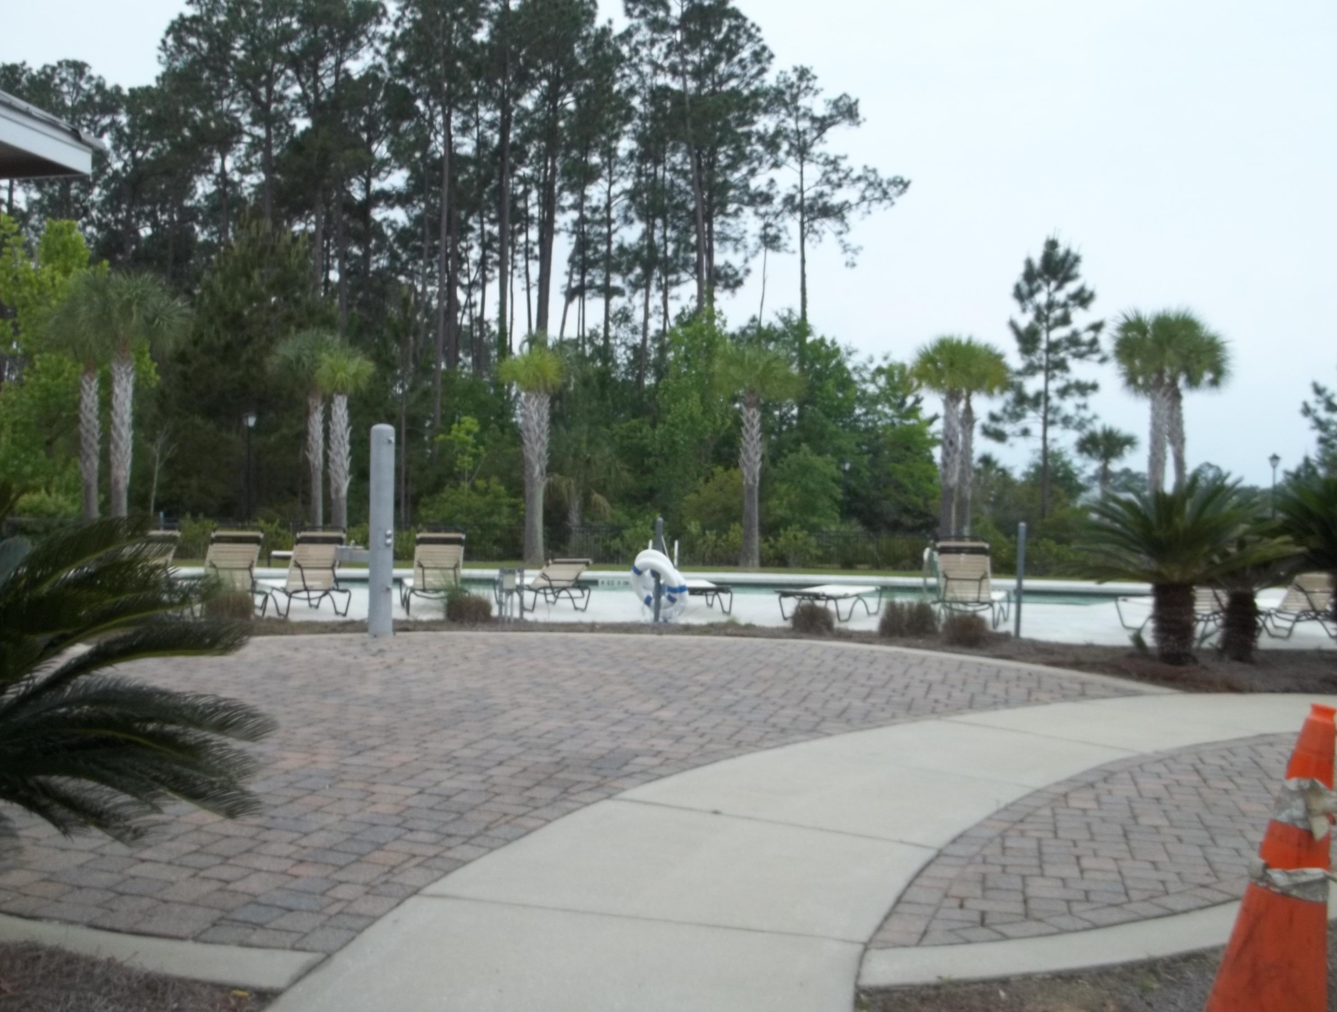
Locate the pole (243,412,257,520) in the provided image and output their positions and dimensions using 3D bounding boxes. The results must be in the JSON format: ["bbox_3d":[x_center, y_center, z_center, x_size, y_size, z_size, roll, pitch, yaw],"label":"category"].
[{"bbox_3d":[-12.689,-0.705,39.000,0.430,4.200,0.430,1,-1,0],"label":"pole"}]

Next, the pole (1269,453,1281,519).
[{"bbox_3d":[23.582,0.037,50.000,0.450,4.100,0.450,1,-1,0],"label":"pole"}]

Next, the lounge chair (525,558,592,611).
[{"bbox_3d":[-1.580,1.000,16.500,0.680,0.660,1.720,1,0,-26],"label":"lounge chair"}]

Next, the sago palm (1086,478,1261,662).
[{"bbox_3d":[4.450,0.565,11.450,1.600,1.680,1.600,1,0,0],"label":"sago palm"}]

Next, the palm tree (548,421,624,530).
[{"bbox_3d":[-2.621,-0.574,41.000,2.400,4.300,2.400,1,-1,0],"label":"palm tree"}]

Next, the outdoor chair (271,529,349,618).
[{"bbox_3d":[-4.429,0.769,15.675,0.680,1.040,1.600,1,-1,-28],"label":"outdoor chair"}]

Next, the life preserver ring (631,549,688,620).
[{"bbox_3d":[-0.100,0.885,14.600,0.680,0.760,0.180,1,0,30],"label":"life preserver ring"}]

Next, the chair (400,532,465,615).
[{"bbox_3d":[-2.988,0.797,16.194,0.680,1.040,1.600,1,-1,-14],"label":"chair"}]

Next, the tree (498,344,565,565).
[{"bbox_3d":[-3.080,-1.160,29.000,1.520,5.000,1.520,1,0,0],"label":"tree"}]

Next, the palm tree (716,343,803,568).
[{"bbox_3d":[2.050,-1.130,29.000,1.950,5.060,1.950,1,0,0],"label":"palm tree"}]

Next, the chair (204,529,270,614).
[{"bbox_3d":[-5.227,0.755,15.507,0.680,1.040,1.600,1,-1,-20],"label":"chair"}]

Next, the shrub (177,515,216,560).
[{"bbox_3d":[-11.710,0.789,32.000,1.100,1.100,1.000,1,-1,-20],"label":"shrub"}]

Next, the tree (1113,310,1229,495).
[{"bbox_3d":[12.100,-1.550,31.000,2.700,6.400,2.300,1,0,0],"label":"tree"}]

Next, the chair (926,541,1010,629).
[{"bbox_3d":[3.560,0.900,15.100,0.690,0.980,1.700,1,0,20],"label":"chair"}]

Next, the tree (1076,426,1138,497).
[{"bbox_3d":[16.350,-0.570,48.000,2.300,4.800,2.300,1,0,0],"label":"tree"}]

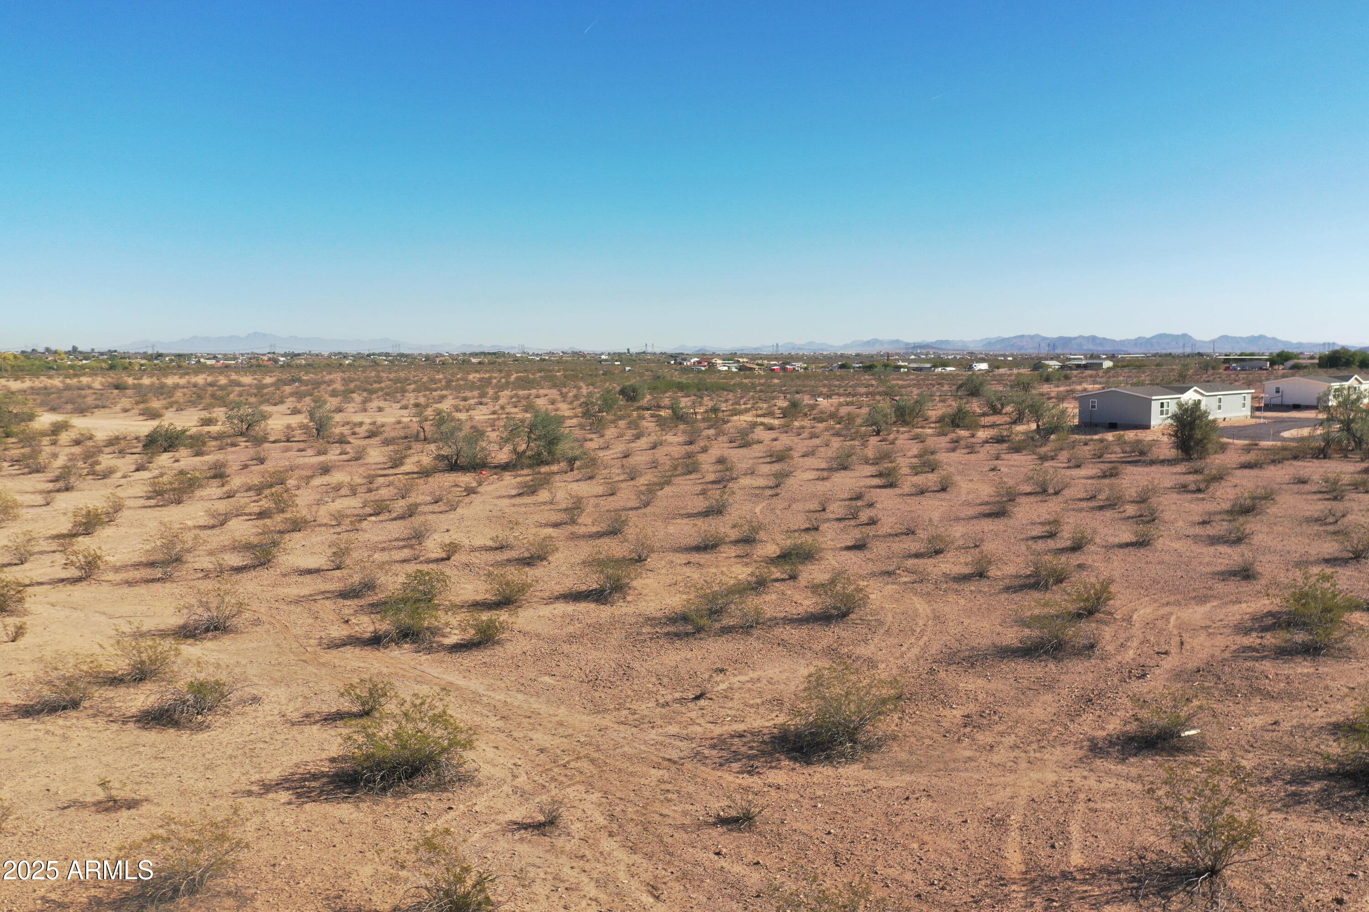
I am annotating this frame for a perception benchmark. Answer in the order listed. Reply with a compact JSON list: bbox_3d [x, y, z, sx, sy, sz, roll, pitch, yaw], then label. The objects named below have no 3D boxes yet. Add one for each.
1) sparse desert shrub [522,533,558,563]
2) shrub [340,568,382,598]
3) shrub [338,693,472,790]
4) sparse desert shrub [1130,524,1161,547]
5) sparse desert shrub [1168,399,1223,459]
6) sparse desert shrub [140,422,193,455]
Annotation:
[{"bbox_3d":[-5.336,3.418,39.377,1.295,1.079,1.191,0,6,0],"label":"sparse desert shrub"},{"bbox_3d":[-10.352,4.088,34.085,1.295,0.816,1.036,0,6,0],"label":"shrub"},{"bbox_3d":[-4.976,5.169,19.286,2.352,1.531,2.164,0,6,0],"label":"shrub"},{"bbox_3d":[18.518,3.200,42.790,1.159,0.844,1.066,0,6,0],"label":"sparse desert shrub"},{"bbox_3d":[36.851,-1.909,76.926,3.677,4.321,3.383,0,6,0],"label":"sparse desert shrub"},{"bbox_3d":[-40.597,-1.453,83.392,3.819,2.228,3.055,0,6,0],"label":"sparse desert shrub"}]

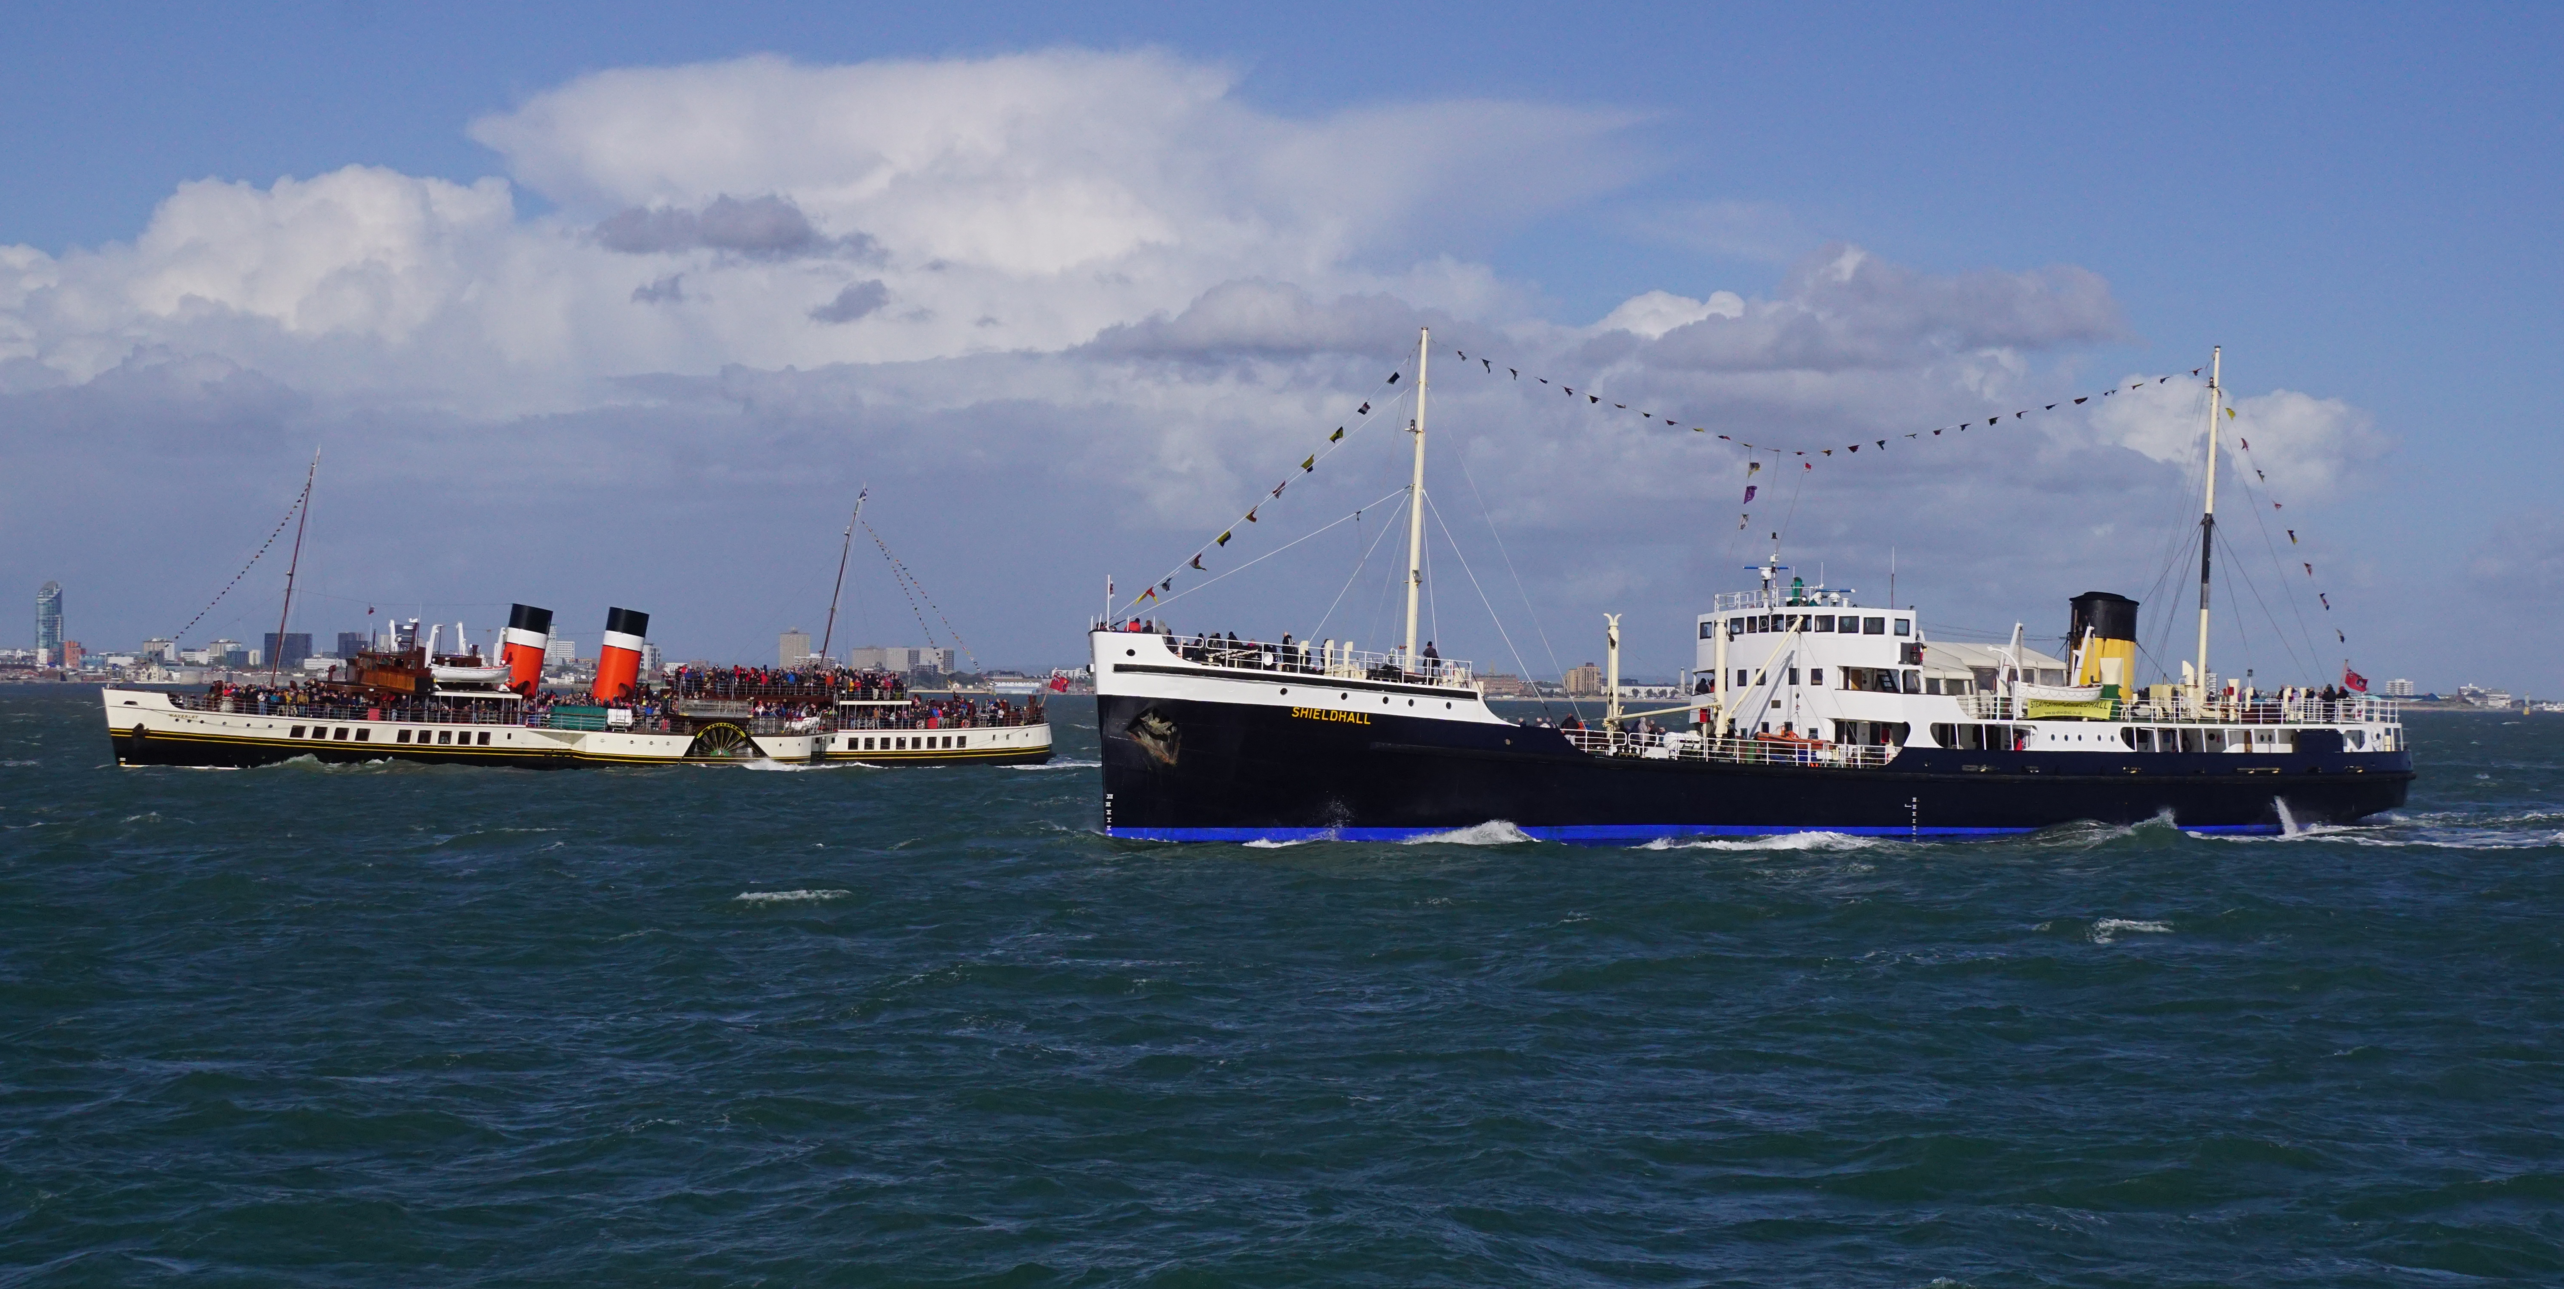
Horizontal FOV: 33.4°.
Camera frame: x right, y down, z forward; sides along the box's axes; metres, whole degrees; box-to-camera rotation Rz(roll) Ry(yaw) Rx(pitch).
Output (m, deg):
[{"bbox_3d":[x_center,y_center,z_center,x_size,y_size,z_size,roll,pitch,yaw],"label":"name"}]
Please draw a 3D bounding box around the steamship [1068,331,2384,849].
[{"bbox_3d":[24.500,-2.720,197.000,81.800,25.300,13.600,1,-1,-38],"label":"steamship"}]

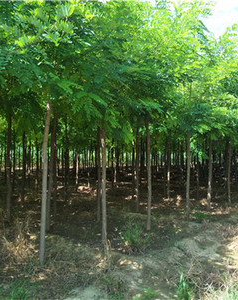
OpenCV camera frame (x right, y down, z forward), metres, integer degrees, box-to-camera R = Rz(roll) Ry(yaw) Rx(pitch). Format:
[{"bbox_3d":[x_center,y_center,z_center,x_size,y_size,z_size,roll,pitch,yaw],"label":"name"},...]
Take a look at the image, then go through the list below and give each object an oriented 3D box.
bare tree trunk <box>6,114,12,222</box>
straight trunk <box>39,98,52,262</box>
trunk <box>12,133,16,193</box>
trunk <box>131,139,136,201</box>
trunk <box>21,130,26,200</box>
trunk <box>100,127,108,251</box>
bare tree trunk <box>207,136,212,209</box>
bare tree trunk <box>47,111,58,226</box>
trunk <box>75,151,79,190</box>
[{"bbox_3d":[-2.624,0.435,6.651,0.090,2.586,0.090,0,-2,0],"label":"bare tree trunk"},{"bbox_3d":[-1.055,0.461,4.004,0.085,2.354,0.085,2,-2,0],"label":"straight trunk"},{"bbox_3d":[-4.793,0.566,12.659,0.085,2.736,0.085,0,-2,0],"label":"trunk"},{"bbox_3d":[0.469,0.625,8.679,0.070,1.970,0.070,-2,-1,0],"label":"trunk"},{"bbox_3d":[-3.500,0.564,10.195,0.090,2.570,0.090,0,-2,0],"label":"trunk"},{"bbox_3d":[-0.241,0.633,4.584,0.080,2.050,0.080,-1,-2,0],"label":"trunk"},{"bbox_3d":[2.427,0.616,7.441,0.070,1.956,0.070,1,-1,0],"label":"bare tree trunk"},{"bbox_3d":[-1.313,0.395,5.489,0.085,2.353,0.085,3,-1,0],"label":"bare tree trunk"},{"bbox_3d":[-1.683,0.872,11.253,0.070,1.541,0.070,1,-1,0],"label":"trunk"}]

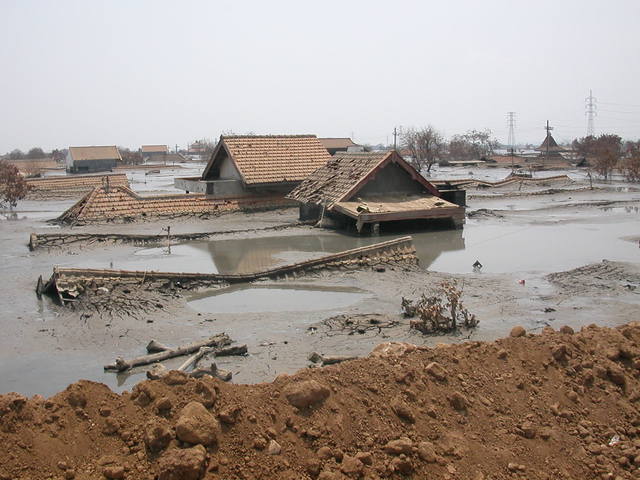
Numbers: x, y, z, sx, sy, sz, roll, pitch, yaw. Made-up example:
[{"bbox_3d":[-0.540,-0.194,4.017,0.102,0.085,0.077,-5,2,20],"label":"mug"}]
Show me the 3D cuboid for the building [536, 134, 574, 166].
[{"bbox_3d":[34.694,-13.389,101.213,4.800,5.000,4.800,-3,8,-15],"label":"building"}]

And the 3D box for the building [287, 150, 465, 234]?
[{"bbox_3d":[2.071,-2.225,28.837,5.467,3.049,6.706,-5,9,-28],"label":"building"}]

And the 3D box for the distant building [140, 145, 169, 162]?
[{"bbox_3d":[-39.578,-20.686,163.599,6.200,4.400,5.500,-4,8,-22],"label":"distant building"}]

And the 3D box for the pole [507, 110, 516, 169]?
[{"bbox_3d":[24.401,-12.551,87.170,1.300,7.400,1.000,0,8,10],"label":"pole"}]

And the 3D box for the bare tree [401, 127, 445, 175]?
[{"bbox_3d":[11.890,-10.382,79.357,4.900,5.500,4.900,-1,8,0],"label":"bare tree"}]

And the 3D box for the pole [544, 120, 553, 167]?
[{"bbox_3d":[31.449,-13.281,94.154,1.100,6.300,0.400,0,8,5],"label":"pole"}]

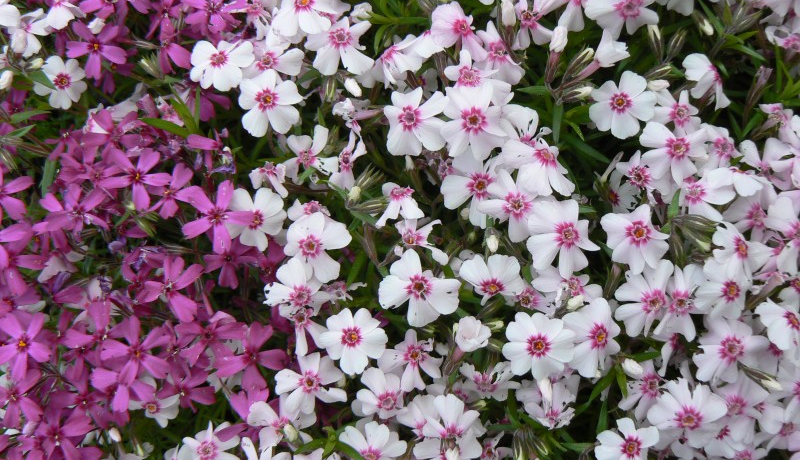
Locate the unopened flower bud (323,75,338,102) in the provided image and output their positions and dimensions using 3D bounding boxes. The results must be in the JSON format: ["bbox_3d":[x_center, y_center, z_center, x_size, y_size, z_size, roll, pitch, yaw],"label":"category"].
[{"bbox_3d":[-0.023,-0.047,0.275,0.004,0.004,0.009,-3,72,-1],"label":"unopened flower bud"}]

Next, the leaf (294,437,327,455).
[{"bbox_3d":[-0.029,0.069,0.266,0.011,0.002,0.004,-24,57,-11],"label":"leaf"}]

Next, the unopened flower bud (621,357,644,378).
[{"bbox_3d":[0.077,0.046,0.276,0.004,0.004,0.007,-52,47,2],"label":"unopened flower bud"}]

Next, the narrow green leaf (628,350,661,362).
[{"bbox_3d":[0.078,0.040,0.266,0.011,0.002,0.003,-8,66,3],"label":"narrow green leaf"}]

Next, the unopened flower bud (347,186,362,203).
[{"bbox_3d":[-0.015,-0.012,0.270,0.004,0.006,0.004,18,34,-10],"label":"unopened flower bud"}]

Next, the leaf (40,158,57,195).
[{"bbox_3d":[-0.123,-0.018,0.290,0.003,0.002,0.013,13,83,-23],"label":"leaf"}]

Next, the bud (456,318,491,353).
[{"bbox_3d":[0.023,0.033,0.260,0.011,0.011,0.011,15,54,-19],"label":"bud"}]

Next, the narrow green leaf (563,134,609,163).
[{"bbox_3d":[0.064,-0.028,0.285,0.018,0.002,0.004,31,56,12],"label":"narrow green leaf"}]

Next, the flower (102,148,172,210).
[{"bbox_3d":[-0.084,-0.016,0.266,0.021,0.007,0.021,0,72,-3],"label":"flower"}]

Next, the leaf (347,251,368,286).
[{"bbox_3d":[-0.015,0.013,0.290,0.003,0.013,0.002,24,11,-2],"label":"leaf"}]

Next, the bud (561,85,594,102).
[{"bbox_3d":[0.057,-0.043,0.265,0.011,0.005,0.005,-13,76,15],"label":"bud"}]

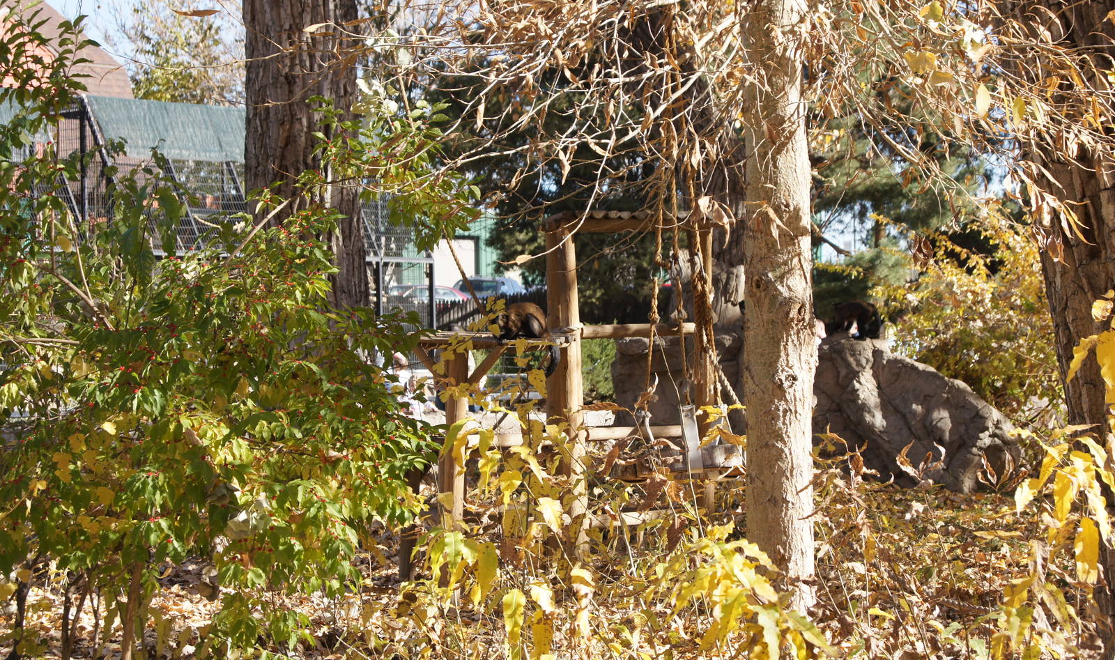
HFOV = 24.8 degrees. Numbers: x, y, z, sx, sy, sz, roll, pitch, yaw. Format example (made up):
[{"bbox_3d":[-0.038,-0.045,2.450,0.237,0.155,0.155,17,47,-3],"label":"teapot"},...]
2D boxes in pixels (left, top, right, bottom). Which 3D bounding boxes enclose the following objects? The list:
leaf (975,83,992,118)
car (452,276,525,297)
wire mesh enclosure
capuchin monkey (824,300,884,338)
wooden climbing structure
[{"bbox_3d":[1.592,-0.858,9.500,0.058,0.125,0.020,0,1,0],"label":"leaf"},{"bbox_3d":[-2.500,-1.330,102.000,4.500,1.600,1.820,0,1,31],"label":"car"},{"bbox_3d":[-6.900,-1.650,48.500,4.500,5.000,12.000,0,1,38],"label":"wire mesh enclosure"},{"bbox_3d":[2.394,-0.084,20.500,0.460,0.320,0.180,0,1,21],"label":"capuchin monkey"},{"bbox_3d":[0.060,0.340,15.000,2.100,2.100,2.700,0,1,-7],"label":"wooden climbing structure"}]

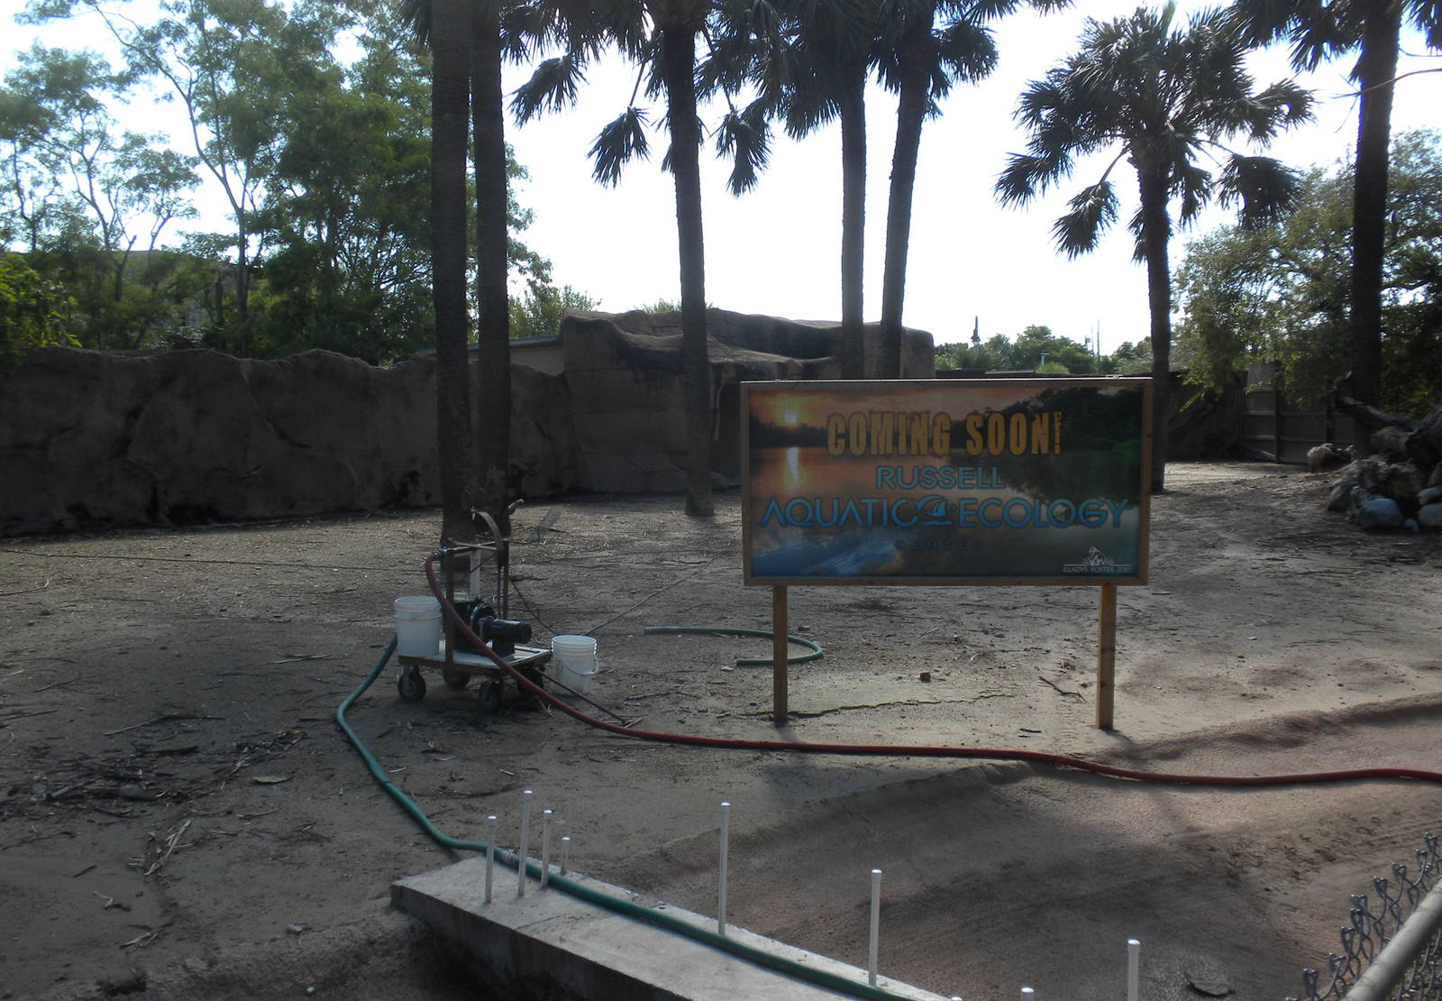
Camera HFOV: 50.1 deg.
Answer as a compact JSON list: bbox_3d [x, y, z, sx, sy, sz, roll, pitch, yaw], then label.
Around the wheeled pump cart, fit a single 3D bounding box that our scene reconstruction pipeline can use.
[{"bbox_3d":[-1.657,0.722,10.381,0.850,1.200,0.616,2,6,26],"label":"wheeled pump cart"}]

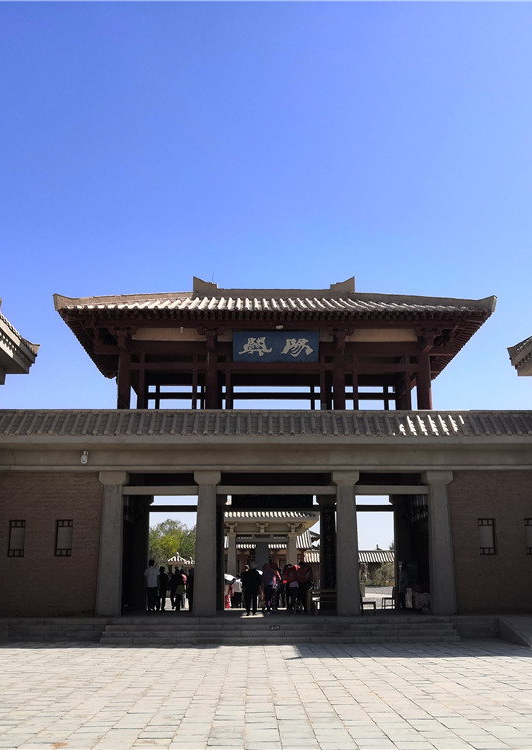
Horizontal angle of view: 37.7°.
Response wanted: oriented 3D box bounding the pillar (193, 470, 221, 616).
[{"bbox_3d":[-1.827,5.228,24.305,0.800,4.368,0.760,0,-15,-1],"label":"pillar"}]

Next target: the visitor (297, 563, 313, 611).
[{"bbox_3d":[1.357,7.514,27.519,0.550,1.680,0.420,0,-15,-1],"label":"visitor"}]

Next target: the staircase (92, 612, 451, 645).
[{"bbox_3d":[0.428,7.382,22.625,10.159,0.676,1.154,0,-15,-1],"label":"staircase"}]

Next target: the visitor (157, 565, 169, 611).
[{"bbox_3d":[-3.753,7.768,28.295,0.460,1.600,0.360,0,-15,-1],"label":"visitor"}]

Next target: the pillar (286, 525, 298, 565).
[{"bbox_3d":[1.846,13.207,54.892,0.800,5.163,0.800,0,-15,-1],"label":"pillar"}]

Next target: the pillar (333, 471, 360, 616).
[{"bbox_3d":[2.539,5.231,24.385,0.800,4.368,0.760,0,-15,-1],"label":"pillar"}]

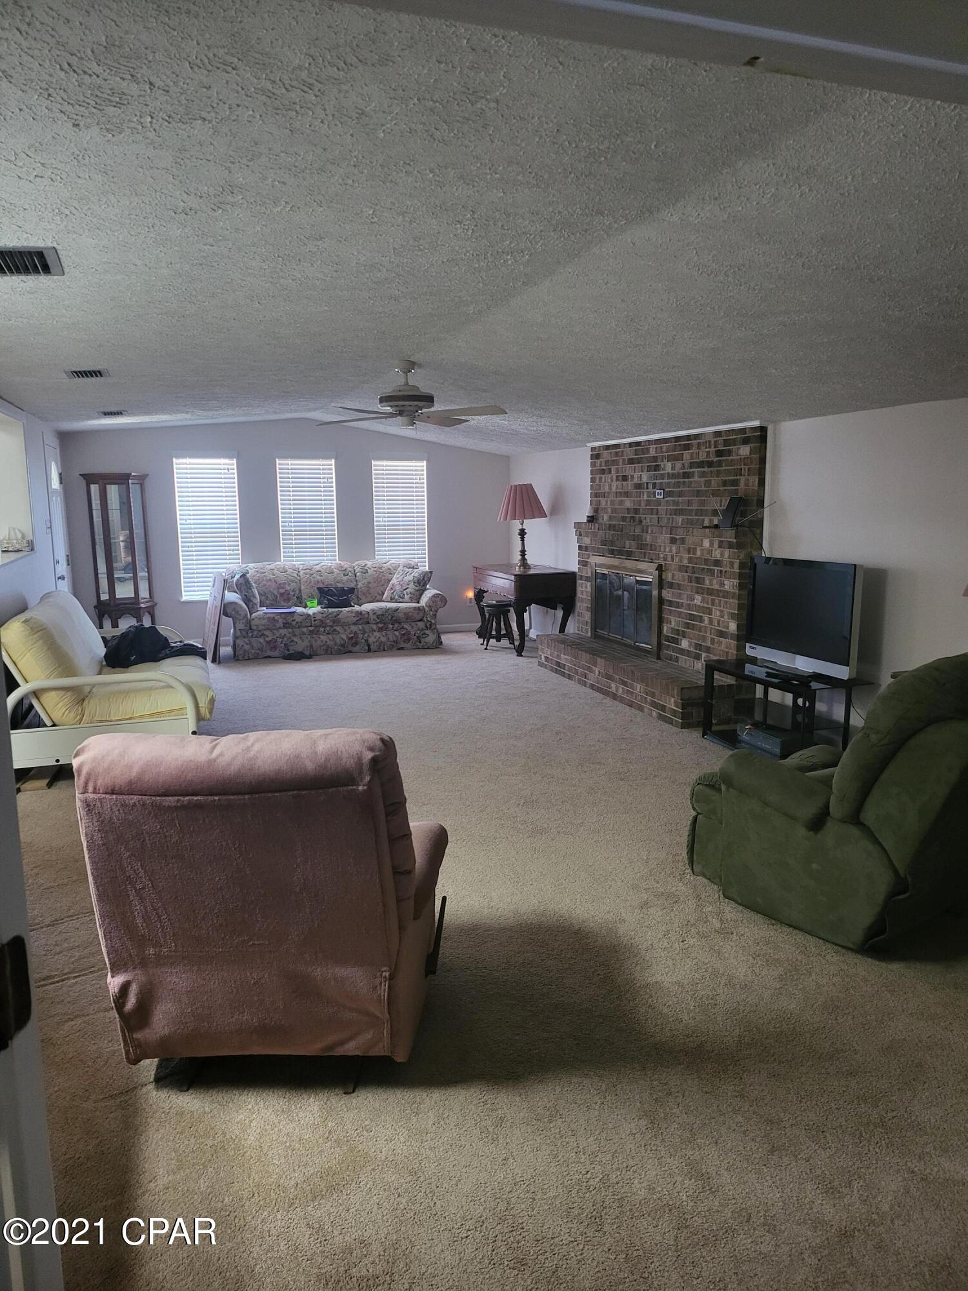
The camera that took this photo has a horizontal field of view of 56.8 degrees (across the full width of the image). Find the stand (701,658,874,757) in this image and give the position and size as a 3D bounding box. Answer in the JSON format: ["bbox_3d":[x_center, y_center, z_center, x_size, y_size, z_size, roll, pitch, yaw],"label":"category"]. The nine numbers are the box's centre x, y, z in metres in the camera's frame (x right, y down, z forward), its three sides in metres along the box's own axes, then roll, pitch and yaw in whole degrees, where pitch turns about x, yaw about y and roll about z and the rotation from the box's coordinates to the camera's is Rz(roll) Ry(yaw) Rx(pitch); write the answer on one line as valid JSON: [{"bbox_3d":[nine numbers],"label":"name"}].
[{"bbox_3d":[1.760,0.398,5.262,0.457,0.500,0.954,-3,9,-18],"label":"stand"}]

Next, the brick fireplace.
[{"bbox_3d":[1.174,-0.636,7.093,0.597,1.987,2.565,-3,9,-18],"label":"brick fireplace"}]

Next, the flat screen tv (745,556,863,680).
[{"bbox_3d":[1.792,-0.159,5.096,0.220,0.648,0.890,-3,9,-18],"label":"flat screen tv"}]

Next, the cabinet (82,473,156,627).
[{"bbox_3d":[-3.646,-0.808,9.031,0.617,1.811,0.340,-3,9,-18],"label":"cabinet"}]

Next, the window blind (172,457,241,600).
[{"bbox_3d":[-2.887,-1.216,9.409,0.629,1.476,0.060,-3,9,-18],"label":"window blind"}]

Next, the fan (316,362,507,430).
[{"bbox_3d":[-0.522,-1.687,6.044,1.320,0.434,1.320,-3,9,-18],"label":"fan"}]

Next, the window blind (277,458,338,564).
[{"bbox_3d":[-1.900,-1.274,9.736,0.620,1.473,0.060,-3,9,-18],"label":"window blind"}]

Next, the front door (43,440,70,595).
[{"bbox_3d":[-4.063,-0.856,8.543,0.050,2.034,0.911,-3,9,-18],"label":"front door"}]

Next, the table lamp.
[{"bbox_3d":[0.429,-1.256,9.479,0.480,0.901,0.480,-3,9,-18],"label":"table lamp"}]

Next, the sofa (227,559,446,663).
[{"bbox_3d":[-1.595,-0.422,9.419,2.249,0.894,0.911,-3,9,-18],"label":"sofa"}]

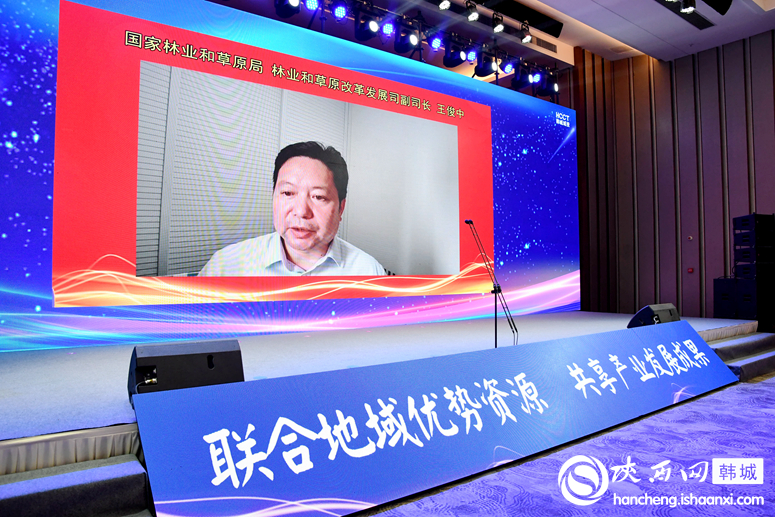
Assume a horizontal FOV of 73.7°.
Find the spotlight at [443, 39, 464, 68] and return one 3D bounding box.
[{"bbox_3d":[1.269,-3.936,9.940,0.340,0.440,0.340,1,-3,-38],"label":"spotlight"}]

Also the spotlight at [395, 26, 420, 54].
[{"bbox_3d":[0.360,-3.959,9.318,0.340,0.440,0.340,1,-3,-38],"label":"spotlight"}]

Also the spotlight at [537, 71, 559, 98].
[{"bbox_3d":[3.562,-3.858,11.507,0.340,0.440,0.340,1,-3,-38],"label":"spotlight"}]

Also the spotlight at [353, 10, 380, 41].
[{"bbox_3d":[-0.360,-3.989,8.827,0.340,0.440,0.340,1,-3,-38],"label":"spotlight"}]

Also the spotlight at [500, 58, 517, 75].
[{"bbox_3d":[2.529,-4.014,10.806,0.240,0.260,0.260,1,39,-38],"label":"spotlight"}]

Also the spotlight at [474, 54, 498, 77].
[{"bbox_3d":[1.976,-3.906,10.423,0.340,0.440,0.340,1,-3,-38],"label":"spotlight"}]

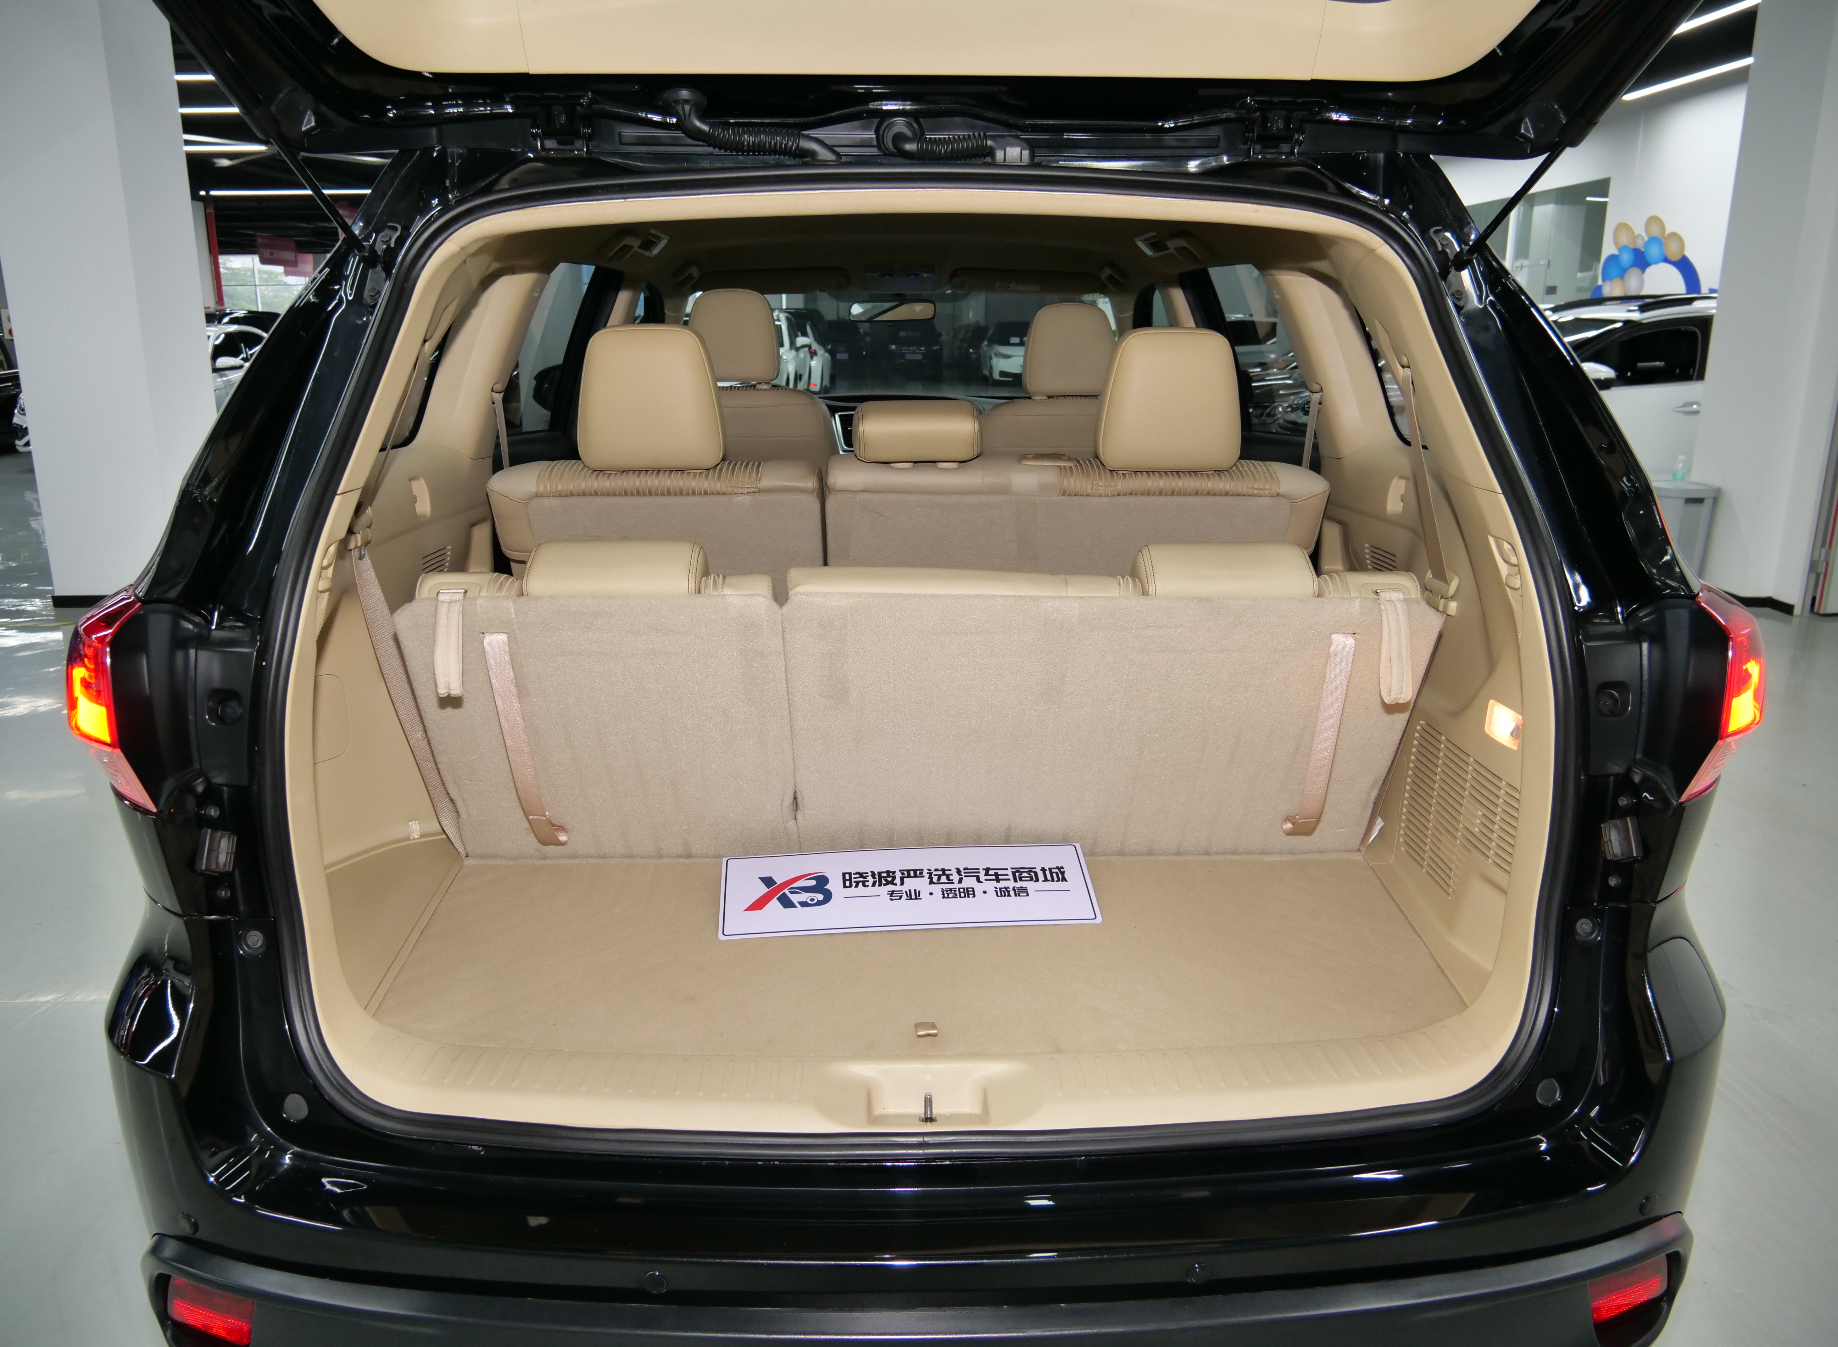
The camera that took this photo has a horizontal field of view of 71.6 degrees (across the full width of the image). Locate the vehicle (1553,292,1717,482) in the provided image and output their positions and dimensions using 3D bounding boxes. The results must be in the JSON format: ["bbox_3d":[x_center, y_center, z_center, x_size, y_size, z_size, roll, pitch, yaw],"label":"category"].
[{"bbox_3d":[5.850,-2.264,10.730,4.650,1.680,1.850,-3,15,-11],"label":"vehicle"}]

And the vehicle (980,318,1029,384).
[{"bbox_3d":[2.810,-8.790,35.122,1.870,1.660,4.650,0,15,0],"label":"vehicle"}]

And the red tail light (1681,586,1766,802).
[{"bbox_3d":[0.790,0.011,1.349,0.140,0.240,0.220,-1,15,-3],"label":"red tail light"}]

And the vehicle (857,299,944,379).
[{"bbox_3d":[-0.250,-10.168,40.032,1.900,1.800,4.800,0,15,0],"label":"vehicle"}]

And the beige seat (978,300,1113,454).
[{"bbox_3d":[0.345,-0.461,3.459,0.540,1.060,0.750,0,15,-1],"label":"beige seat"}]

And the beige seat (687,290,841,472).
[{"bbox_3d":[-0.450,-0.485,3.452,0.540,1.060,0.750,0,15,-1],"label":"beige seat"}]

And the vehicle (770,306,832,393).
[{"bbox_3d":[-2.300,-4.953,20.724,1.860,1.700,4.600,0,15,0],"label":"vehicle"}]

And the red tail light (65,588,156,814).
[{"bbox_3d":[-0.780,0.019,1.320,0.140,0.240,0.220,0,15,2],"label":"red tail light"}]

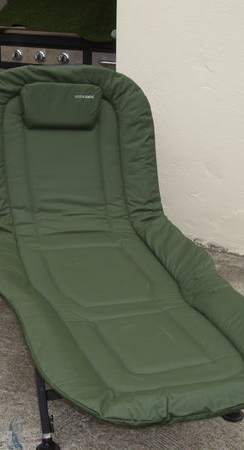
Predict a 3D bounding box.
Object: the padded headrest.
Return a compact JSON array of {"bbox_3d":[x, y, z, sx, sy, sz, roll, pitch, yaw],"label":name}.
[{"bbox_3d":[-0.235,-0.469,2.460,0.312,0.172,0.080,-2,-10,-9],"label":"padded headrest"}]

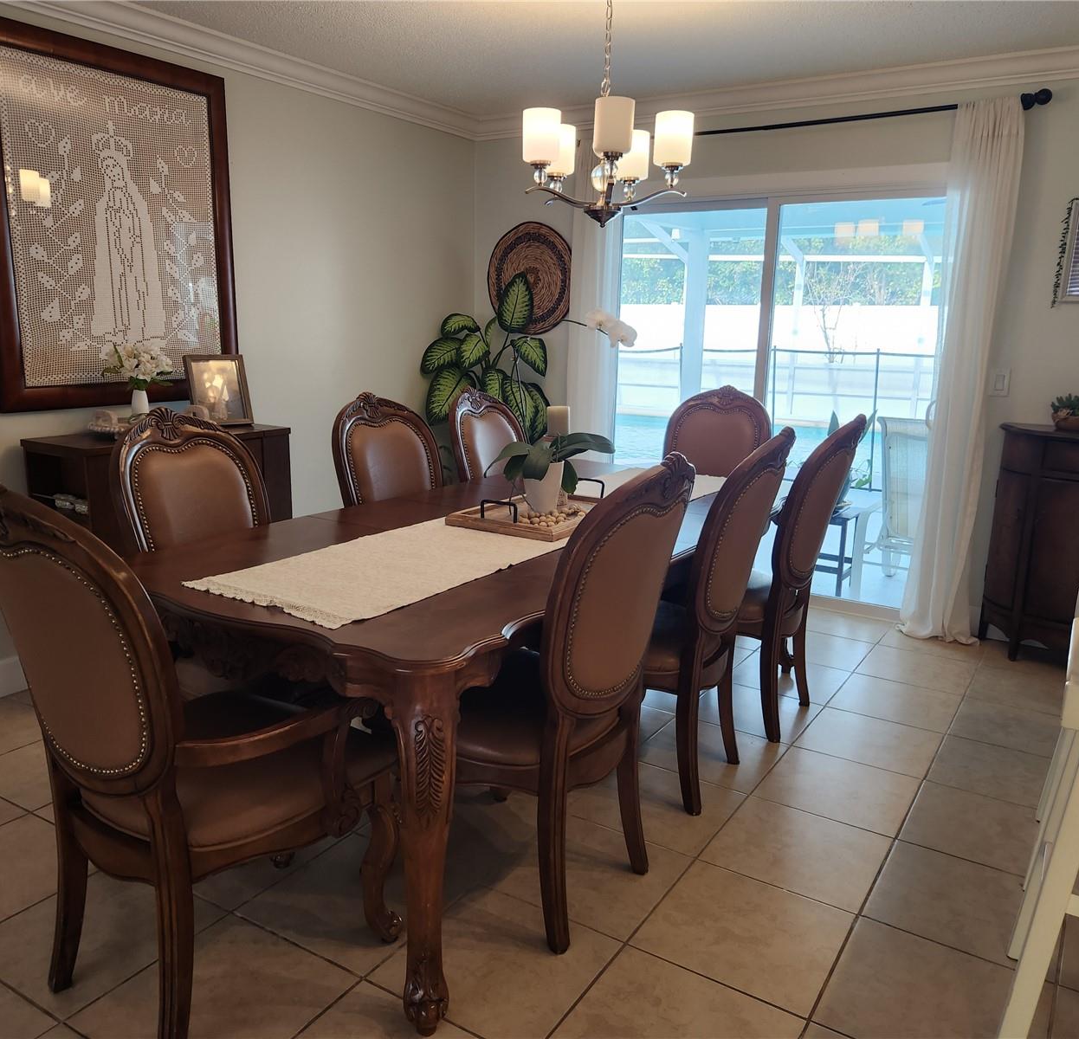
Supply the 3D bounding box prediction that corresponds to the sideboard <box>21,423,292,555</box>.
[{"bbox_3d":[-1.444,0.126,3.638,0.410,0.930,0.910,8,13,31],"label":"sideboard"}]

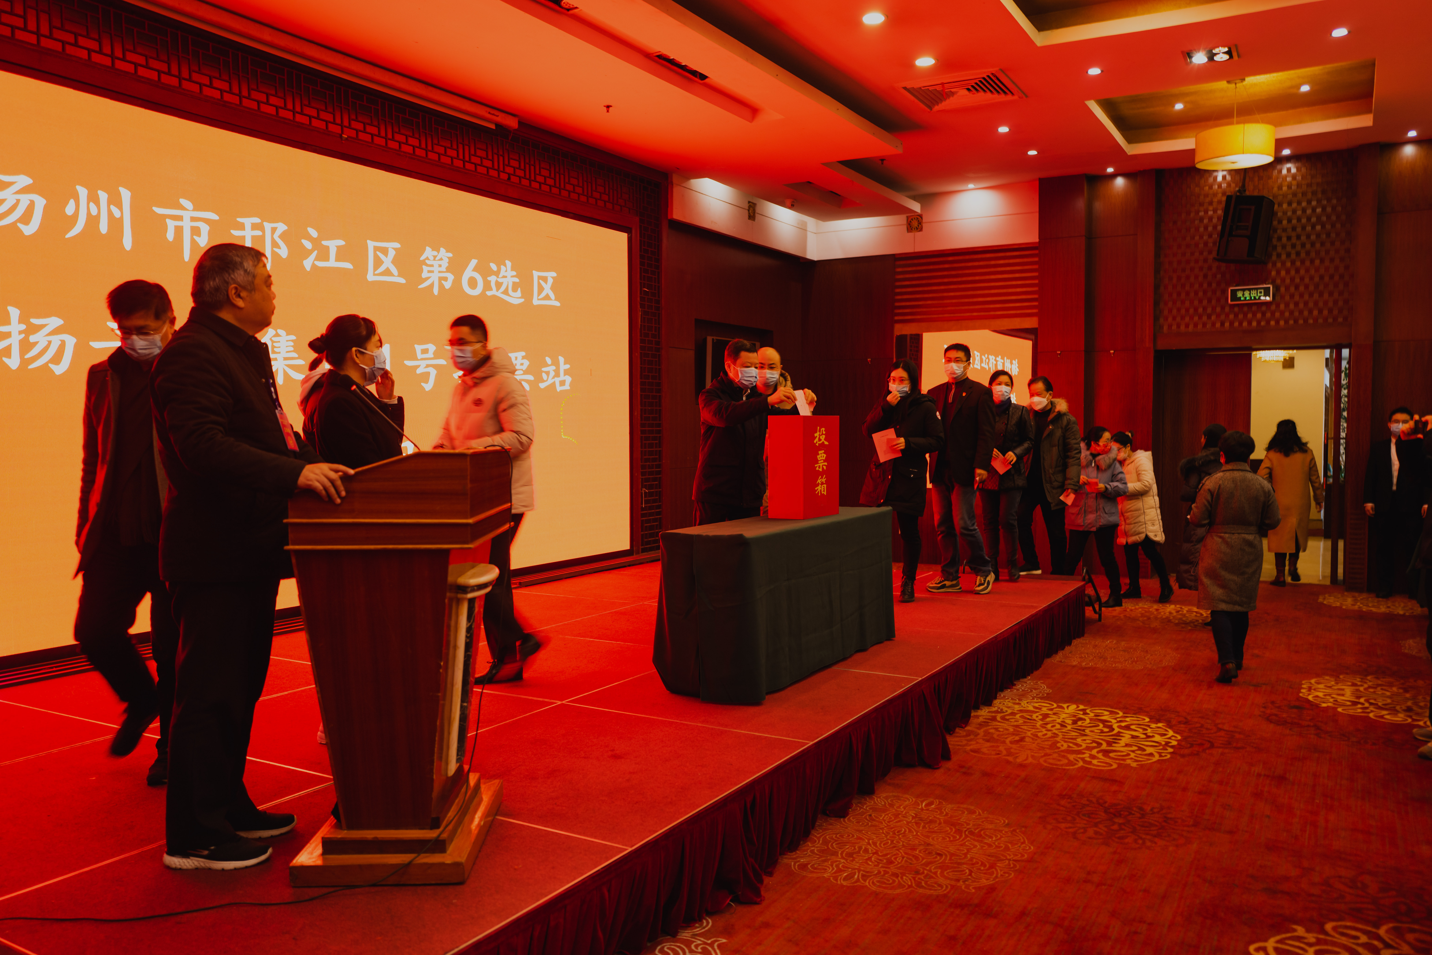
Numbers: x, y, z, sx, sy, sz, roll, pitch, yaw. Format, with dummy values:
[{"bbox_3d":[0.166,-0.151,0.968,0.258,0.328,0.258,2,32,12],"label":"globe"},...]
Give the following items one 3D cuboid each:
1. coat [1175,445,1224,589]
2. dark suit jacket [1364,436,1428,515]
[{"bbox_3d":[4.020,0.336,9.150,0.400,1.170,0.500,2,4,41],"label":"coat"},{"bbox_3d":[6.406,-0.016,10.500,0.530,0.720,0.290,2,3,31],"label":"dark suit jacket"}]

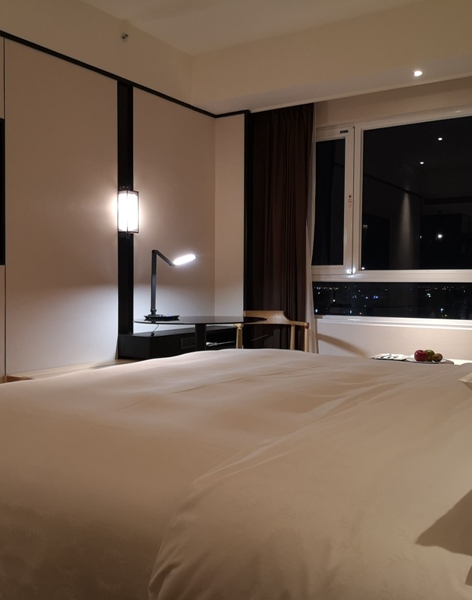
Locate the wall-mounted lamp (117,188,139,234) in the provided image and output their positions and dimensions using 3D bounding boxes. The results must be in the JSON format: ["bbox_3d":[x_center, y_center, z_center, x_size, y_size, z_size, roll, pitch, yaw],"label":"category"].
[{"bbox_3d":[-0.674,-0.557,3.931,0.085,0.288,0.105,1,2,33],"label":"wall-mounted lamp"}]

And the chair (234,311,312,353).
[{"bbox_3d":[0.226,0.476,4.395,0.530,0.777,0.510,0,2,-4],"label":"chair"}]

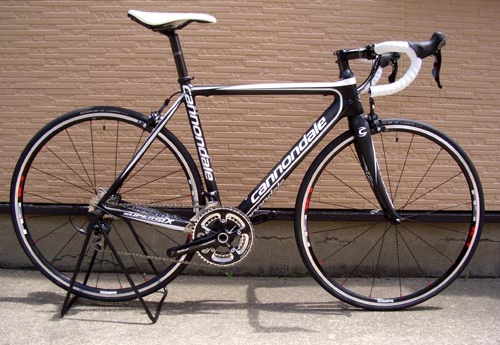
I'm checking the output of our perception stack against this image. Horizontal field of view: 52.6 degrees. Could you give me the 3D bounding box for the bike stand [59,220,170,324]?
[{"bbox_3d":[-0.464,0.293,1.751,0.320,0.350,0.260,1,8,-1],"label":"bike stand"}]

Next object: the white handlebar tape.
[{"bbox_3d":[0.429,-0.307,1.535,0.146,0.162,0.150,1,8,-1],"label":"white handlebar tape"}]

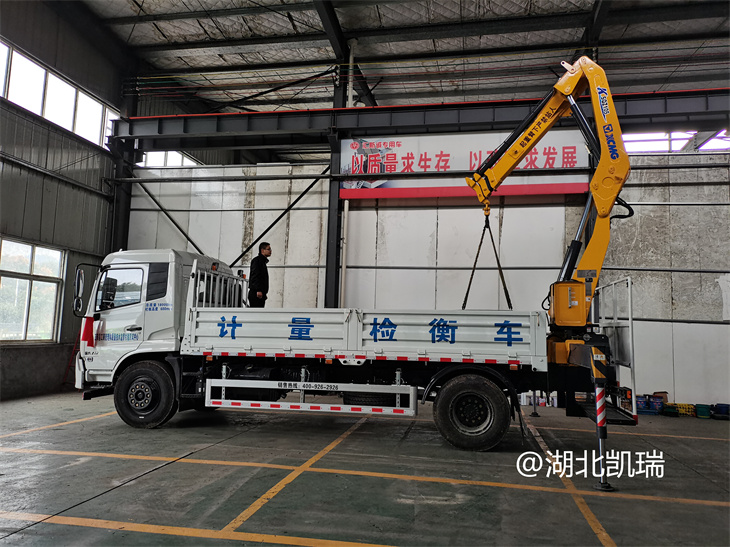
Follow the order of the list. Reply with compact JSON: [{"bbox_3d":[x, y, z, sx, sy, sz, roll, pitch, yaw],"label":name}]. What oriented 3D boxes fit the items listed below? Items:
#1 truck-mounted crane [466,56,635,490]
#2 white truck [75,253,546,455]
[{"bbox_3d":[2.861,-0.474,8.676,2.500,6.050,5.500,0,-6,11],"label":"truck-mounted crane"},{"bbox_3d":[-0.873,1.121,9.212,7.300,2.850,2.540,0,-6,11],"label":"white truck"}]

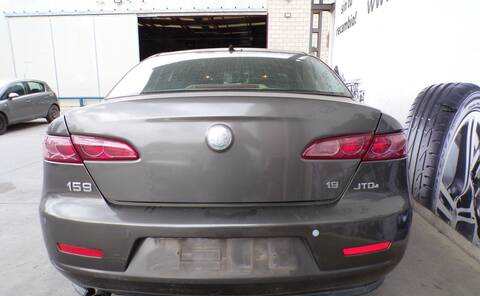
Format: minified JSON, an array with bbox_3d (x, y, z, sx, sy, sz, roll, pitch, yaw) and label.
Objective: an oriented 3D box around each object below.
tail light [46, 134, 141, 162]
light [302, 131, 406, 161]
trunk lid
[{"bbox_3d":[-0.611,-0.009,1.365,0.475,0.120,0.250,0,10,0],"label":"tail light"},{"bbox_3d":[0.474,-0.009,1.365,0.475,0.120,0.250,0,10,0],"label":"light"},{"bbox_3d":[-0.068,-0.027,1.448,1.280,0.405,0.500,0,10,0],"label":"trunk lid"}]

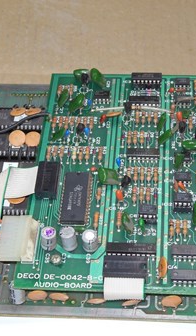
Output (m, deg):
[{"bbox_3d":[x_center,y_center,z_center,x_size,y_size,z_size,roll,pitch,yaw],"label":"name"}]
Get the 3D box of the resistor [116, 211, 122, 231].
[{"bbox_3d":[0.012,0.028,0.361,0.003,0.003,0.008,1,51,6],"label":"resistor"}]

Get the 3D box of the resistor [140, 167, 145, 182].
[{"bbox_3d":[0.026,0.004,0.379,0.003,0.003,0.008,1,52,6],"label":"resistor"}]

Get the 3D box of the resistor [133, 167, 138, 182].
[{"bbox_3d":[0.022,0.003,0.376,0.002,0.002,0.007,1,49,6],"label":"resistor"}]

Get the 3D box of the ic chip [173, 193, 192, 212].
[{"bbox_3d":[0.047,0.019,0.363,0.010,0.007,0.008,1,51,6],"label":"ic chip"}]

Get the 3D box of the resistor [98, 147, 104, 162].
[{"bbox_3d":[0.002,-0.008,0.389,0.003,0.003,0.008,1,48,6],"label":"resistor"}]

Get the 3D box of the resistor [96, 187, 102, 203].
[{"bbox_3d":[0.000,0.015,0.368,0.002,0.002,0.007,1,49,6],"label":"resistor"}]

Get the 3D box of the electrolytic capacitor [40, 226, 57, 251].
[{"bbox_3d":[-0.026,0.038,0.345,0.008,0.011,0.008,1,49,6],"label":"electrolytic capacitor"}]

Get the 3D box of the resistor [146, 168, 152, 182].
[{"bbox_3d":[0.030,0.004,0.376,0.003,0.003,0.008,1,48,6],"label":"resistor"}]

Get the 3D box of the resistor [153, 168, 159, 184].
[{"bbox_3d":[0.034,0.004,0.378,0.003,0.003,0.009,2,52,6],"label":"resistor"}]

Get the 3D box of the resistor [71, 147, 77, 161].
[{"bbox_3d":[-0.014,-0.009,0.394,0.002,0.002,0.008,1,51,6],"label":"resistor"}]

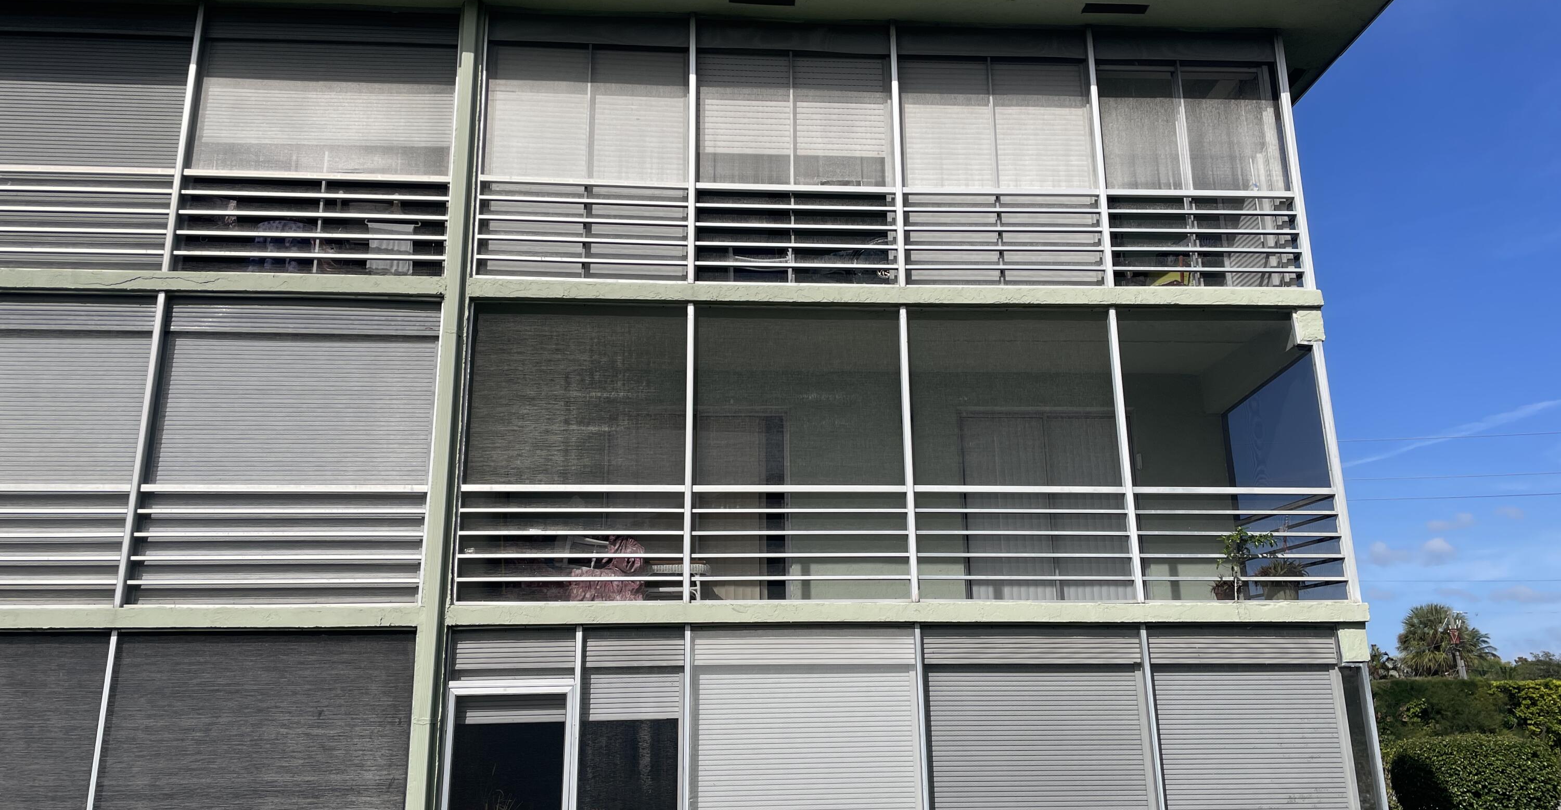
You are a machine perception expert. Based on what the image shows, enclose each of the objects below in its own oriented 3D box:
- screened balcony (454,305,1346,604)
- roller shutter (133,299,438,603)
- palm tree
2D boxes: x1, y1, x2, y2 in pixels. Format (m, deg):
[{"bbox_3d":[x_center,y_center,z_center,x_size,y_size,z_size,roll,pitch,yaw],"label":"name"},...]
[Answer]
[{"bbox_3d":[0.977,0.589,10.209,7.000,2.460,1.850,0,-15,-4],"label":"screened balcony"},{"bbox_3d":[-3.787,0.338,9.088,2.140,2.420,0.160,0,-15,-4],"label":"roller shutter"},{"bbox_3d":[23.315,9.710,40.258,3.700,5.672,3.700,0,-15,-4],"label":"palm tree"}]

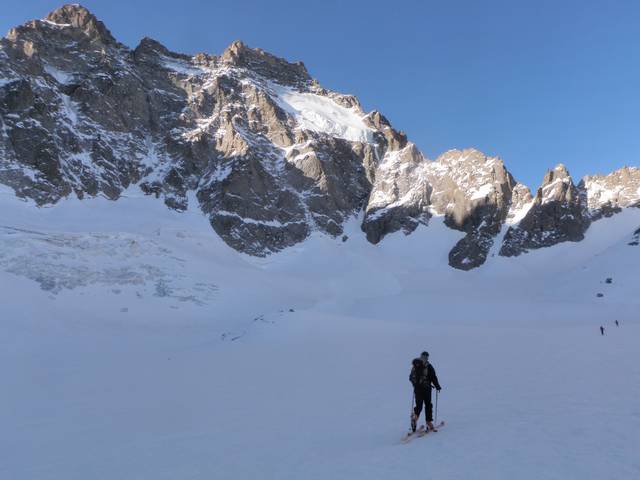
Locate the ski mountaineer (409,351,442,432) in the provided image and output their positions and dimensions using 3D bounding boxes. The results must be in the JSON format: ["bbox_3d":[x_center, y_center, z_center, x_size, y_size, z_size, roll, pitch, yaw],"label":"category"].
[{"bbox_3d":[2.435,3.500,11.950,0.720,1.780,0.620,-7,-13,33],"label":"ski mountaineer"}]

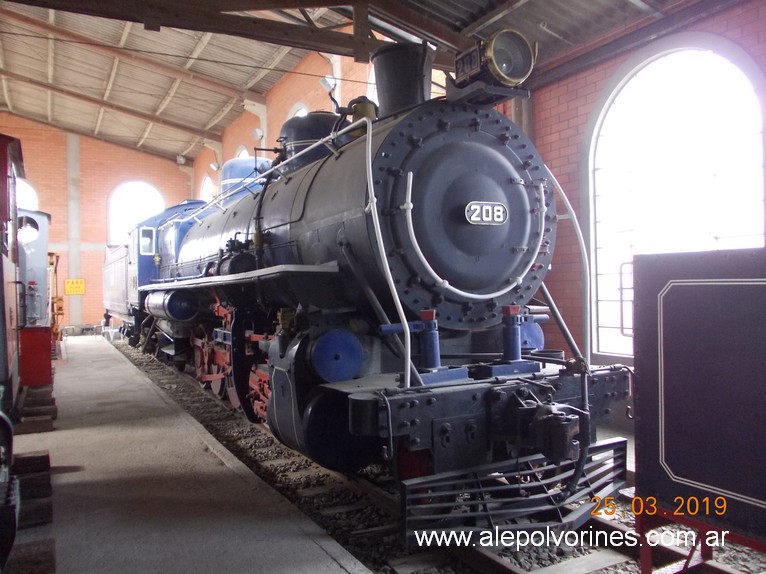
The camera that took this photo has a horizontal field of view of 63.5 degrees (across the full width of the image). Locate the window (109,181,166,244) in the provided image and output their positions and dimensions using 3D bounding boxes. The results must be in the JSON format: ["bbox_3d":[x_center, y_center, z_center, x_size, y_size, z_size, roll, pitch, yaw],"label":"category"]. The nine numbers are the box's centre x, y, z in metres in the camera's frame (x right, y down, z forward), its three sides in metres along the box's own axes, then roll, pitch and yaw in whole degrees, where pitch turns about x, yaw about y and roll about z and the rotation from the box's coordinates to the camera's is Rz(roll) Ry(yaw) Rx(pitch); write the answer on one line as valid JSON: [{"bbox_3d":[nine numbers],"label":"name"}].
[{"bbox_3d":[-10.579,-3.147,26.661,2.256,2.823,0.180,-1,0,-28],"label":"window"}]

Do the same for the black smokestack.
[{"bbox_3d":[0.207,-1.853,5.958,0.620,0.740,0.620,-1,0,0],"label":"black smokestack"}]

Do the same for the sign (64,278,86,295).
[{"bbox_3d":[-12.615,-0.004,25.399,0.742,0.660,0.030,-1,0,-28],"label":"sign"}]

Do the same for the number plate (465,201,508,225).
[{"bbox_3d":[0.819,-0.574,4.831,0.415,0.185,0.030,-1,0,-28],"label":"number plate"}]

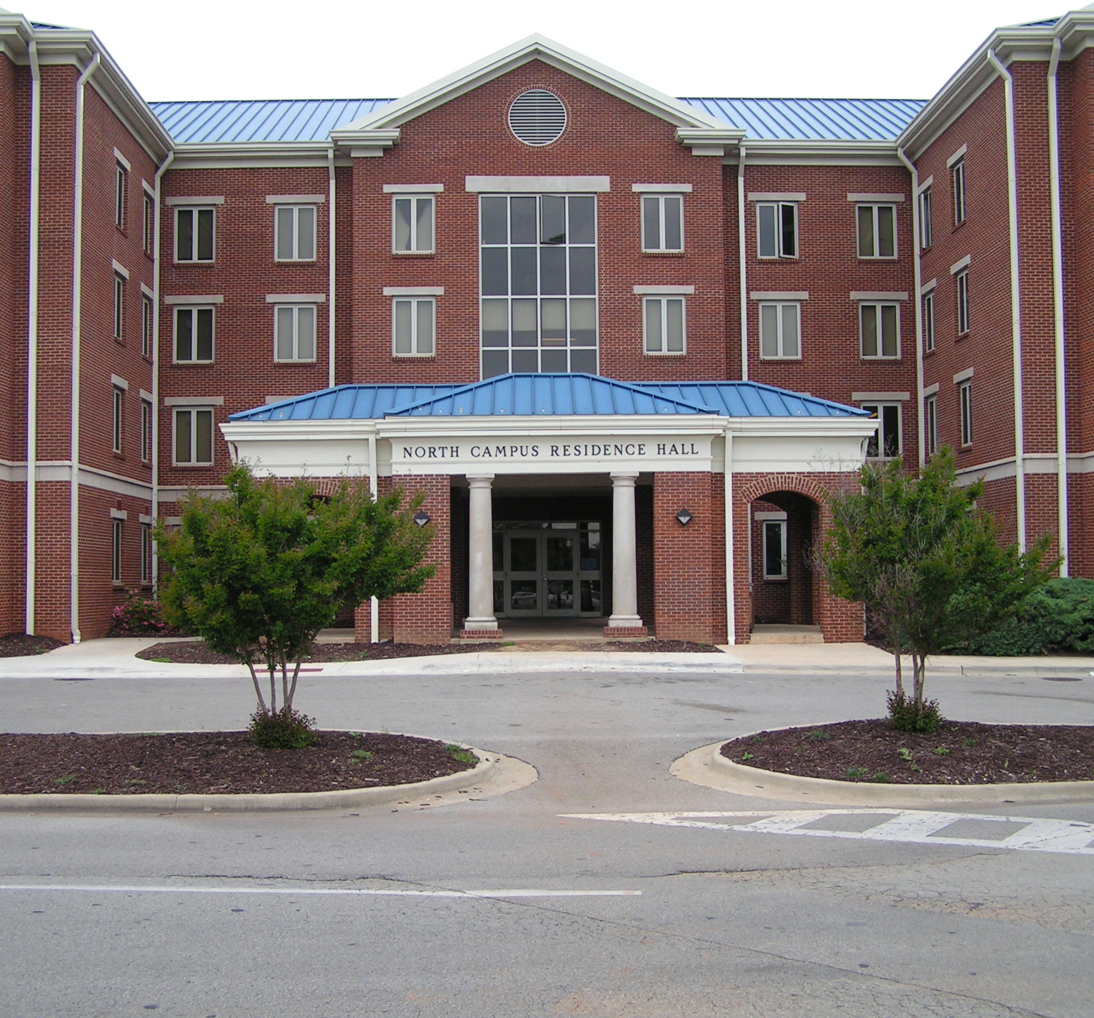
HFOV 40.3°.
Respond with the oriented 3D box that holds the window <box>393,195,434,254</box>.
[{"bbox_3d":[-3.407,-7.280,38.240,1.060,1.502,0.120,0,-3,-1],"label":"window"}]

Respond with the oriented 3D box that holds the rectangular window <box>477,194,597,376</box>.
[{"bbox_3d":[-0.210,-5.502,38.083,3.050,5.166,0.140,0,-3,-2],"label":"rectangular window"}]

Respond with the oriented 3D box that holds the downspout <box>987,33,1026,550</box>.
[{"bbox_3d":[9.673,-3.682,31.353,0.530,12.380,0.140,0,-3,-1],"label":"downspout"}]

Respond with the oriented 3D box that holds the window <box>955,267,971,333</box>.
[{"bbox_3d":[10.046,-4.967,35.791,0.140,1.527,1.068,0,-3,-1],"label":"window"}]

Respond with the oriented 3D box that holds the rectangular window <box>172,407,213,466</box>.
[{"bbox_3d":[-9.230,-1.916,39.129,1.068,1.527,0.140,0,-3,-1],"label":"rectangular window"}]

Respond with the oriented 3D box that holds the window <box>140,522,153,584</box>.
[{"bbox_3d":[-10.236,1.180,37.884,0.140,1.527,1.068,0,-3,-1],"label":"window"}]

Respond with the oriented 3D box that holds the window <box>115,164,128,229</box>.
[{"bbox_3d":[-10.255,-7.450,35.605,0.140,1.527,1.068,0,-3,-1],"label":"window"}]

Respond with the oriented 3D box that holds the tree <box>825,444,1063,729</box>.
[{"bbox_3d":[3.386,0.687,12.895,2.020,2.420,1.950,0,-3,-1],"label":"tree"}]

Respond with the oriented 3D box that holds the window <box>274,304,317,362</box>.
[{"bbox_3d":[-6.551,-4.588,38.837,1.128,1.531,0.120,0,-3,-2],"label":"window"}]

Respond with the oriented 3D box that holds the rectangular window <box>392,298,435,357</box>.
[{"bbox_3d":[-3.382,-4.641,38.114,1.060,1.502,0.120,0,-3,-1],"label":"rectangular window"}]

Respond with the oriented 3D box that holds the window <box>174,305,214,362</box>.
[{"bbox_3d":[-9.188,-4.547,38.952,1.060,1.502,0.120,0,-3,-1],"label":"window"}]

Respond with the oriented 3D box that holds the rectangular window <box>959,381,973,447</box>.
[{"bbox_3d":[10.072,-2.279,35.652,0.140,1.527,1.068,0,-3,-1],"label":"rectangular window"}]

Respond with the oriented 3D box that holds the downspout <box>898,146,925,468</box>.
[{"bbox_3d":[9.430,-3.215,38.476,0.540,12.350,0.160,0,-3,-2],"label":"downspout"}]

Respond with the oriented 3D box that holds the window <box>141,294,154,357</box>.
[{"bbox_3d":[-10.172,-4.592,37.751,0.120,1.500,1.050,0,-3,-1],"label":"window"}]

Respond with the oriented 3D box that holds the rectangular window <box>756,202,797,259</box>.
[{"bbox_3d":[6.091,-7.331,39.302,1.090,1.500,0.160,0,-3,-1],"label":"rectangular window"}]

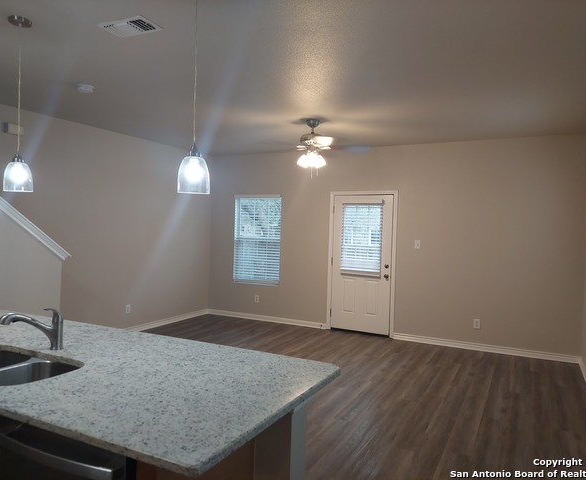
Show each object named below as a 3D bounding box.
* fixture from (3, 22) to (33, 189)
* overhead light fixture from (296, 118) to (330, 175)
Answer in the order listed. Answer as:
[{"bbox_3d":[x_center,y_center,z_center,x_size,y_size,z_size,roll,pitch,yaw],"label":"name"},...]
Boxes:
[{"bbox_3d":[-1.659,-0.806,2.697,0.160,1.026,0.160,3,2,28],"label":"fixture"},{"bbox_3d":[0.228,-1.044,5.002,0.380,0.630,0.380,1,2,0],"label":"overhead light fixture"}]

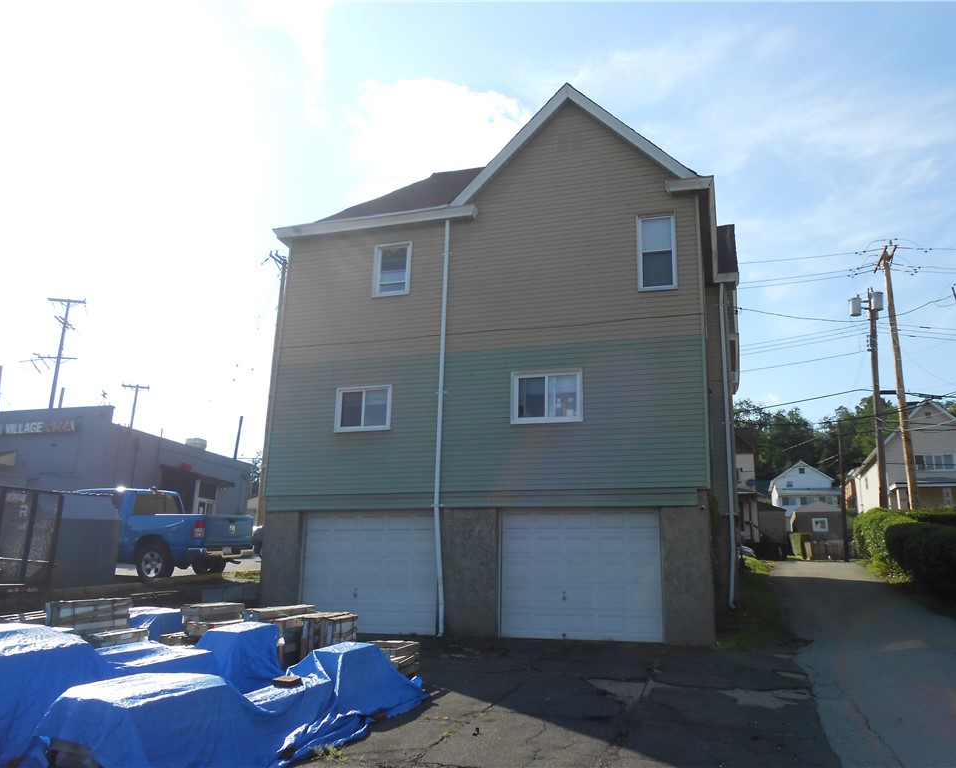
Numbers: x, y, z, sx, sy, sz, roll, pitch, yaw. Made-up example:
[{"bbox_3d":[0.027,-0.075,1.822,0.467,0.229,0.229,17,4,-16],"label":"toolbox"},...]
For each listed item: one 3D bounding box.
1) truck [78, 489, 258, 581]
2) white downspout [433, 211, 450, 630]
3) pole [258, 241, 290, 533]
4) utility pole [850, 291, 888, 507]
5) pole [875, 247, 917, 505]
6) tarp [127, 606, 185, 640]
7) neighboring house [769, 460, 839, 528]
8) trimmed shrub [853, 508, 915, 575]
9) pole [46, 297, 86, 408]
[{"bbox_3d":[-8.150,3.430,17.400,5.850,1.950,2.080,-2,-13,14],"label":"truck"},{"bbox_3d":[-0.667,0.628,15.290,0.180,8.340,0.280,-3,-16,18],"label":"white downspout"},{"bbox_3d":[-7.547,0.976,28.000,0.500,11.900,2.300,-3,-16,18],"label":"pole"},{"bbox_3d":[14.495,1.319,27.800,1.350,10.400,1.200,-3,-16,18],"label":"utility pole"},{"bbox_3d":[15.382,0.528,28.000,0.700,11.900,2.400,-3,-16,18],"label":"pole"},{"bbox_3d":[-4.417,3.443,10.700,0.850,0.650,1.450,0,-15,4],"label":"tarp"},{"bbox_3d":[34.808,11.954,81.000,6.800,7.400,8.800,-3,-16,18],"label":"neighboring house"},{"bbox_3d":[13.866,5.386,26.300,2.000,2.100,4.000,-3,-16,18],"label":"trimmed shrub"},{"bbox_3d":[-25.189,2.370,45.000,2.500,15.500,1.000,4,-15,-9],"label":"pole"}]

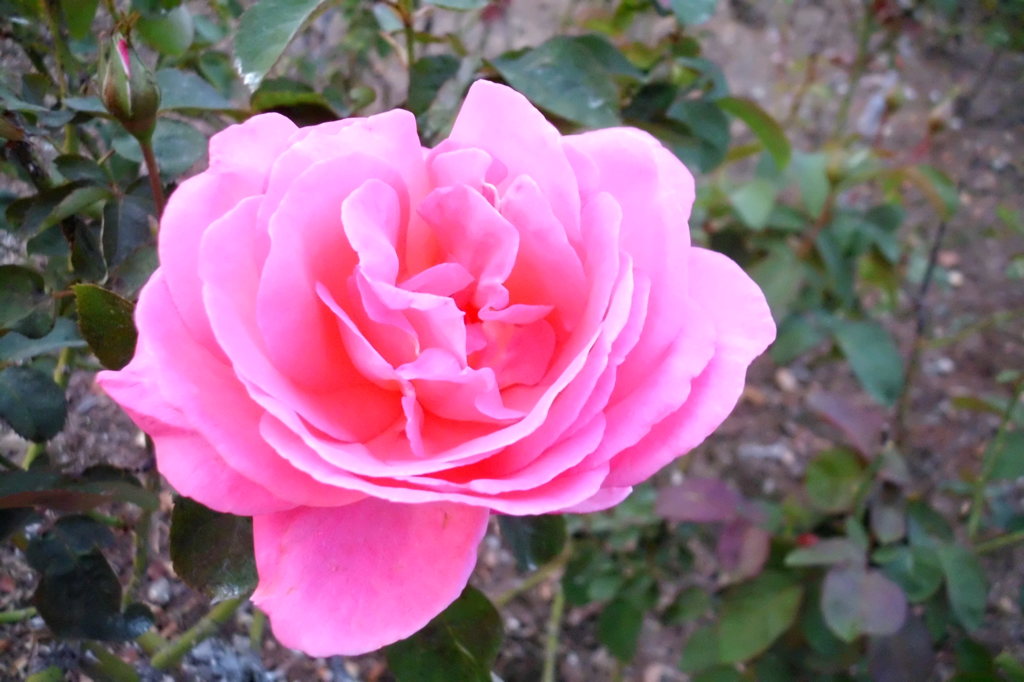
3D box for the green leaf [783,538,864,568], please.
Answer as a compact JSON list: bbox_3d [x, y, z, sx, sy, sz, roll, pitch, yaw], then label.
[{"bbox_3d":[0.157,0.106,0.400,0.039,0.008,0.021,-8,32,-8],"label":"green leaf"}]

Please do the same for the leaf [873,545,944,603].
[{"bbox_3d":[0.248,0.146,0.500,0.042,0.012,0.043,-10,60,-6],"label":"leaf"}]

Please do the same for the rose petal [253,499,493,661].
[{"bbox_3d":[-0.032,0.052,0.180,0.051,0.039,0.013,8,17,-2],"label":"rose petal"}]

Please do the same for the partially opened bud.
[{"bbox_3d":[-0.113,-0.074,0.235,0.016,0.031,0.016,-11,26,6],"label":"partially opened bud"}]

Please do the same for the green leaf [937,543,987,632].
[{"bbox_3d":[0.237,0.130,0.420,0.021,0.010,0.050,3,62,-12],"label":"green leaf"}]

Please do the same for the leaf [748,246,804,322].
[{"bbox_3d":[0.142,-0.029,0.430,0.030,0.009,0.045,16,63,15],"label":"leaf"}]

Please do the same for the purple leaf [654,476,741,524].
[{"bbox_3d":[0.099,0.084,0.420,0.045,0.010,0.025,-7,57,-5],"label":"purple leaf"}]

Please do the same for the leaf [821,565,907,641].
[{"bbox_3d":[0.177,0.131,0.400,0.040,0.009,0.044,0,53,0],"label":"leaf"}]

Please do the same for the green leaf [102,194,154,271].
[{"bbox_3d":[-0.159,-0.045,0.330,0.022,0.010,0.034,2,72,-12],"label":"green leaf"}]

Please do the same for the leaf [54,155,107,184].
[{"bbox_3d":[-0.157,-0.062,0.290,0.021,0.006,0.015,1,41,10],"label":"leaf"}]

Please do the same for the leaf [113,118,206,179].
[{"bbox_3d":[-0.142,-0.077,0.320,0.038,0.008,0.028,2,56,1],"label":"leaf"}]

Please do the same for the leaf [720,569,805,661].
[{"bbox_3d":[0.122,0.135,0.390,0.032,0.009,0.052,39,71,24],"label":"leaf"}]

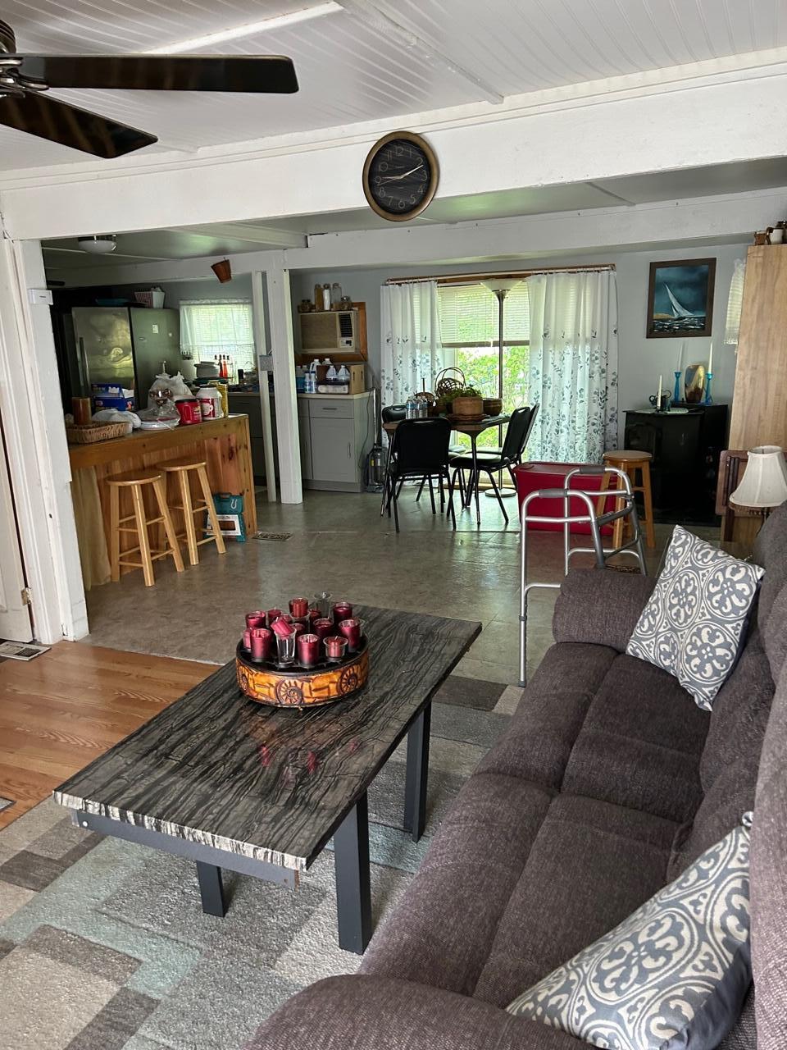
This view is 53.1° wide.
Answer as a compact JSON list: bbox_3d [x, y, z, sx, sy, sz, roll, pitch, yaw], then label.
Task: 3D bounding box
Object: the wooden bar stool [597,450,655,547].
[{"bbox_3d":[1.583,-0.180,5.353,0.340,0.610,0.340,-1,14,2],"label":"wooden bar stool"}]

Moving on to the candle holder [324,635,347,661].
[{"bbox_3d":[-0.156,0.341,2.164,0.065,0.055,0.065,-2,14,0],"label":"candle holder"}]

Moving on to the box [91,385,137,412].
[{"bbox_3d":[-2.015,-0.866,5.631,0.270,0.200,0.150,3,15,20],"label":"box"}]

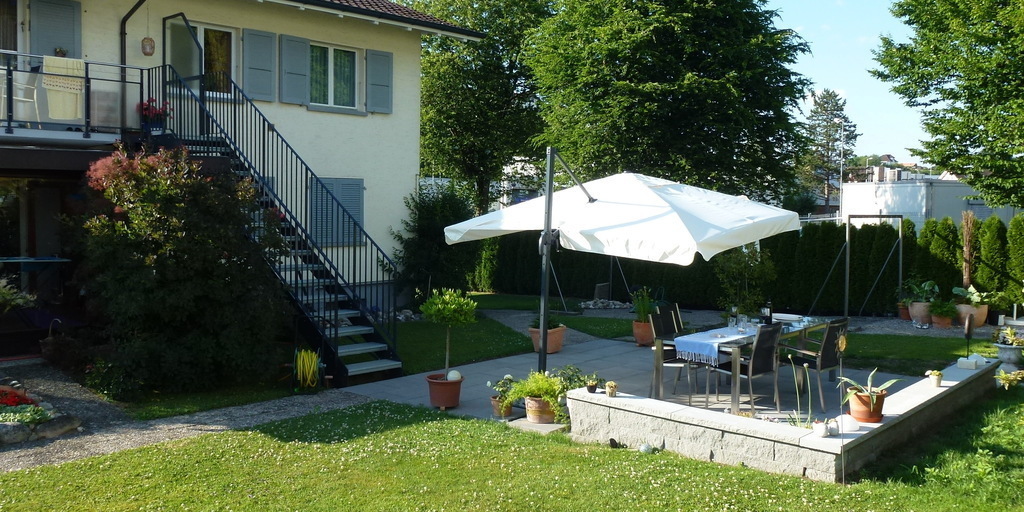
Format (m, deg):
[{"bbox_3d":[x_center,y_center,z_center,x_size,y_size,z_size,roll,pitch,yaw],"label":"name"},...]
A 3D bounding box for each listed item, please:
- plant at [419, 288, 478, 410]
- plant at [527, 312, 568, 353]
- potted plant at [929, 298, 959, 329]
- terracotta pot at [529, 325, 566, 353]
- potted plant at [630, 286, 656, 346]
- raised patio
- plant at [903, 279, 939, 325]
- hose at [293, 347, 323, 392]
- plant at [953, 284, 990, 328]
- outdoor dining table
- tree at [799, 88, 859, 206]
[{"bbox_3d":[-0.673,0.970,8.791,0.620,1.234,0.620,0,3,-5],"label":"plant"},{"bbox_3d":[0.510,1.070,11.768,0.400,0.580,0.400,5,5,42],"label":"plant"},{"bbox_3d":[7.766,1.041,14.891,0.520,0.485,0.520,2,4,28],"label":"potted plant"},{"bbox_3d":[0.526,1.230,12.143,0.400,0.340,0.400,3,4,42],"label":"terracotta pot"},{"bbox_3d":[1.989,0.898,12.410,0.380,0.880,0.380,1,4,0],"label":"potted plant"},{"bbox_3d":[1.818,1.354,9.428,5.500,0.480,5.200,5,5,42],"label":"raised patio"},{"bbox_3d":[7.609,0.853,15.400,0.620,0.798,0.620,2,4,26],"label":"plant"},{"bbox_3d":[-2.348,1.301,9.502,0.340,0.471,0.420,0,3,-14],"label":"hose"},{"bbox_3d":[8.367,0.915,15.089,0.680,0.721,0.680,2,4,29],"label":"plant"},{"bbox_3d":[2.758,1.201,9.511,0.977,0.730,2.484,3,4,42],"label":"outdoor dining table"},{"bbox_3d":[21.122,-6.070,54.824,4.300,9.920,4.300,5,5,42],"label":"tree"}]

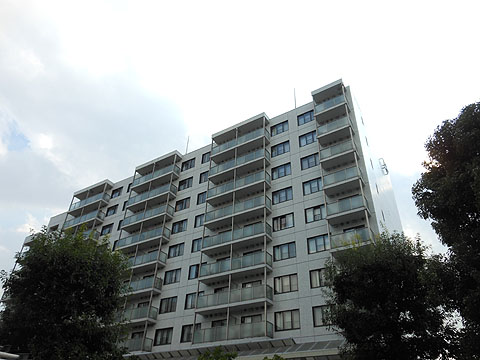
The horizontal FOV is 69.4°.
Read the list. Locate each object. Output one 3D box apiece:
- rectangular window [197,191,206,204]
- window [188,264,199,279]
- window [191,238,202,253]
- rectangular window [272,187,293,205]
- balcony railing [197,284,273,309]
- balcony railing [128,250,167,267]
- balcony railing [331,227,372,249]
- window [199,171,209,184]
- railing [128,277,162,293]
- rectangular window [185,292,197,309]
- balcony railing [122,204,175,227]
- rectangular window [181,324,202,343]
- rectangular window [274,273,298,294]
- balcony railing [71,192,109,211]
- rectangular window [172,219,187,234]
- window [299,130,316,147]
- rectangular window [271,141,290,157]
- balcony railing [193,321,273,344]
[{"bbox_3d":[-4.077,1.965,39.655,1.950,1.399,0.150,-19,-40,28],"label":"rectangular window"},{"bbox_3d":[-4.251,9.111,34.838,2.208,1.413,0.120,-19,-40,28],"label":"window"},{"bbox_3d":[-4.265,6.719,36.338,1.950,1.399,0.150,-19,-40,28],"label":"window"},{"bbox_3d":[4.013,1.455,33.206,2.128,1.422,0.129,-19,-40,28],"label":"rectangular window"},{"bbox_3d":[-0.583,10.317,29.920,7.152,1.225,1.263,-19,-39,28],"label":"balcony railing"},{"bbox_3d":[-11.428,9.350,39.023,7.343,1.091,1.201,-19,-40,28],"label":"balcony railing"},{"bbox_3d":[8.489,4.594,26.119,3.023,1.142,1.222,-19,-40,27],"label":"balcony railing"},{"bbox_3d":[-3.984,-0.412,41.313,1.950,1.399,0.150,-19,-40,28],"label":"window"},{"bbox_3d":[-11.521,11.711,37.394,7.343,1.091,1.201,-19,-40,28],"label":"railing"},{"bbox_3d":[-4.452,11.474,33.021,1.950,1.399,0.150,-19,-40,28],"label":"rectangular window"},{"bbox_3d":[-11.258,4.622,41.951,7.341,1.142,1.222,-19,-40,27],"label":"balcony railing"},{"bbox_3d":[-4.454,13.819,31.311,2.168,1.399,0.150,-19,-40,28],"label":"rectangular window"},{"bbox_3d":[3.802,8.619,28.663,2.135,1.413,0.120,-19,-40,28],"label":"rectangular window"},{"bbox_3d":[-22.809,3.962,52.487,7.737,1.100,1.279,-19,-40,28],"label":"balcony railing"},{"bbox_3d":[-6.882,5.232,39.297,2.191,1.422,0.129,-19,-40,28],"label":"rectangular window"},{"bbox_3d":[7.005,-4.264,35.172,2.168,1.399,0.150,-19,-40,28],"label":"window"},{"bbox_3d":[4.198,-3.266,36.464,2.128,1.422,0.129,-19,-40,28],"label":"rectangular window"},{"bbox_3d":[-0.676,12.681,28.331,7.152,1.225,1.263,-19,-39,28],"label":"balcony railing"}]

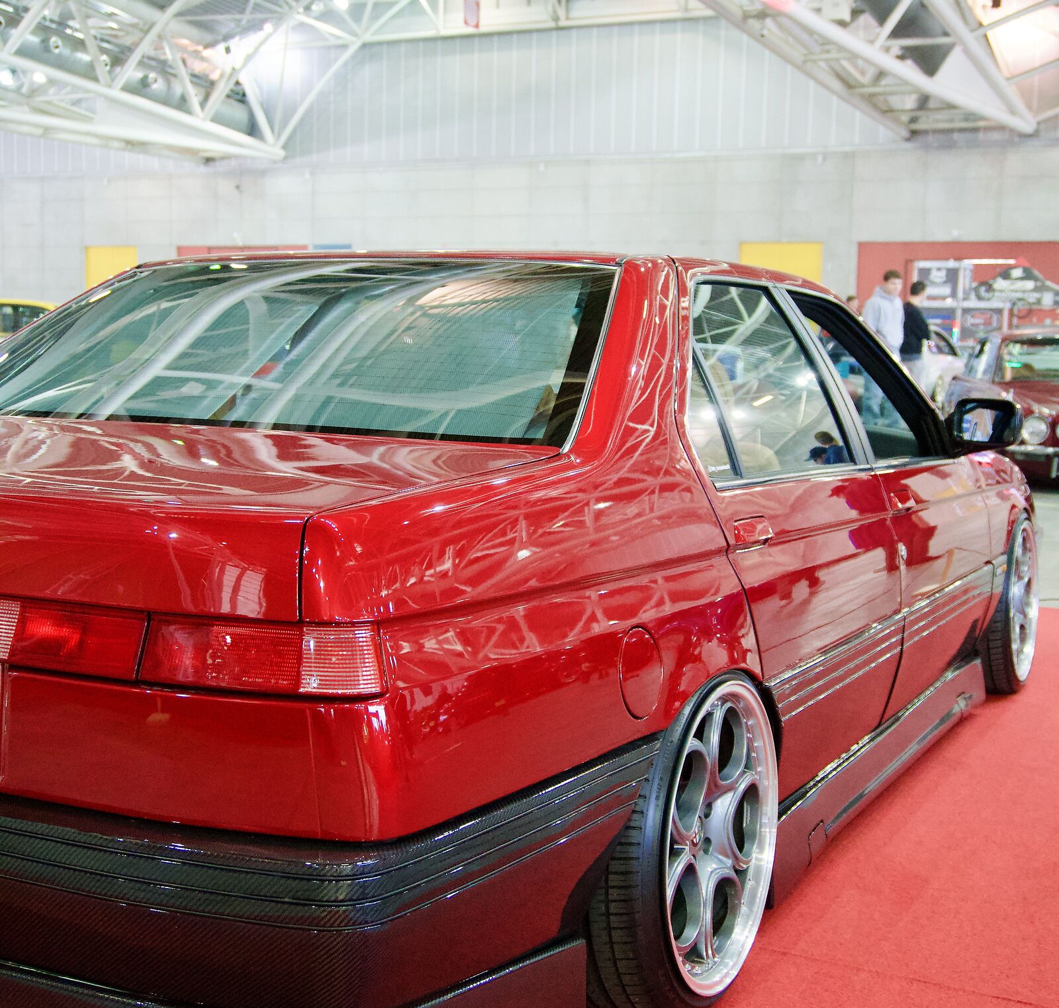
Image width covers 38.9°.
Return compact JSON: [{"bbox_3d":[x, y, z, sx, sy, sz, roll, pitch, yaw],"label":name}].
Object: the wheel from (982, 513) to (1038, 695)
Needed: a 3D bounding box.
[{"bbox_3d":[1.504,0.310,4.884,0.220,0.610,0.610,2,6,28],"label":"wheel"}]

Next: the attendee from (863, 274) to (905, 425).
[{"bbox_3d":[3.289,-1.308,14.102,0.500,1.763,0.340,-5,9,-42],"label":"attendee"}]

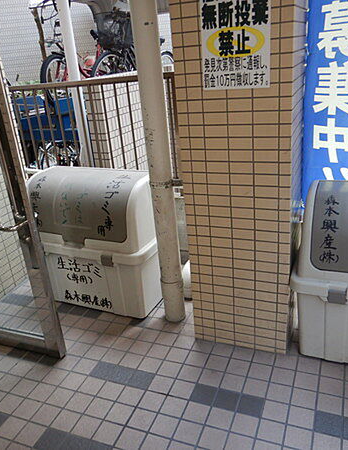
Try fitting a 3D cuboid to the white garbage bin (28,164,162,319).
[{"bbox_3d":[-0.474,0.053,2.501,0.865,0.768,0.480,6,25,24],"label":"white garbage bin"}]

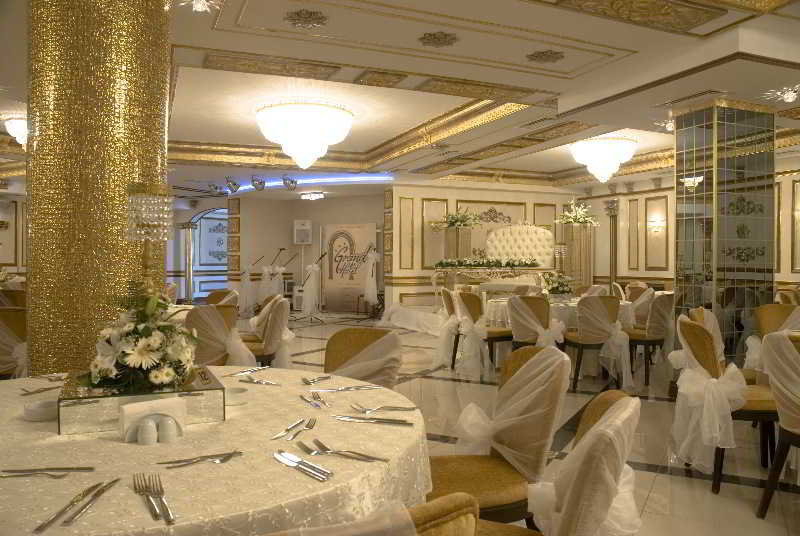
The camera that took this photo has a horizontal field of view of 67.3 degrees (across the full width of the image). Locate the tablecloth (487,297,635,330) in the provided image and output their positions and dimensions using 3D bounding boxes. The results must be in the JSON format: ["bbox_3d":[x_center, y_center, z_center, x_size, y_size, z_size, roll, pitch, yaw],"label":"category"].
[{"bbox_3d":[1.920,0.776,7.259,1.800,0.770,1.800,0,1,0],"label":"tablecloth"}]

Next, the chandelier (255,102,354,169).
[{"bbox_3d":[-1.300,-1.724,8.200,1.320,0.740,1.320,0,0,-23],"label":"chandelier"}]

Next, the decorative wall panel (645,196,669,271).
[{"bbox_3d":[5.750,-0.778,13.450,0.060,1.650,0.620,0,0,-25],"label":"decorative wall panel"}]

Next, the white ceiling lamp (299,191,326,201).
[{"bbox_3d":[-1.749,-1.431,11.980,0.480,0.170,0.480,0,1,0],"label":"white ceiling lamp"}]

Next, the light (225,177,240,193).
[{"bbox_3d":[-2.964,-1.452,10.579,0.250,0.280,0.270,-1,1,-30],"label":"light"}]

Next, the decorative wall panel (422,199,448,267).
[{"bbox_3d":[0.726,-0.706,12.293,0.600,1.420,0.050,0,1,-24],"label":"decorative wall panel"}]

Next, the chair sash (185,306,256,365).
[{"bbox_3d":[-1.278,0.663,4.360,0.480,0.750,0.260,-1,1,-23],"label":"chair sash"}]

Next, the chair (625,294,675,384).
[{"bbox_3d":[2.540,0.717,6.338,0.480,0.910,0.580,-1,1,-45],"label":"chair"}]

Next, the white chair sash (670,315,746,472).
[{"bbox_3d":[1.672,0.697,3.261,0.280,0.820,0.470,0,1,6],"label":"white chair sash"}]

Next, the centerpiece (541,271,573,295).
[{"bbox_3d":[1.700,0.147,6.550,0.340,0.260,0.320,0,0,-23],"label":"centerpiece"}]

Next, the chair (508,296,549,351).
[{"bbox_3d":[1.330,0.720,6.008,0.480,0.910,0.580,0,1,20],"label":"chair"}]

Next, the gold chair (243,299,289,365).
[{"bbox_3d":[-1.258,0.707,5.111,0.560,0.880,0.460,0,1,9],"label":"gold chair"}]

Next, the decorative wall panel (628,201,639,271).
[{"bbox_3d":[4.816,-0.691,12.393,0.050,1.420,0.280,0,1,-24],"label":"decorative wall panel"}]

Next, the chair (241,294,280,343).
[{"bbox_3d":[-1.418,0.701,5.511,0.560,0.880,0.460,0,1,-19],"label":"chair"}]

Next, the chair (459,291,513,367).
[{"bbox_3d":[0.920,0.685,6.420,0.550,0.880,0.470,0,0,-30],"label":"chair"}]

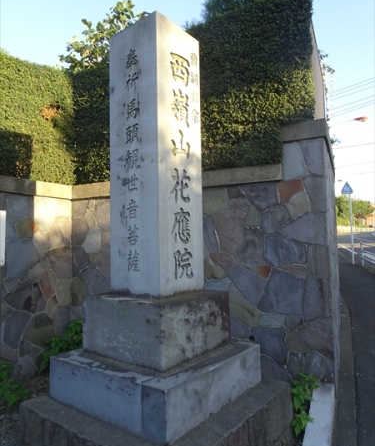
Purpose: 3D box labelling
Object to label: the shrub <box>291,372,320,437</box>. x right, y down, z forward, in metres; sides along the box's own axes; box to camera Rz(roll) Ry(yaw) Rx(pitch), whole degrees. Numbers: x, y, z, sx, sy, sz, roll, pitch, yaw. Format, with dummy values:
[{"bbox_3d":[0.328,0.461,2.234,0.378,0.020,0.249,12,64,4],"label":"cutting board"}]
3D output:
[{"bbox_3d":[0.885,1.361,2.600,0.220,0.360,0.270,-3,-5,24],"label":"shrub"}]

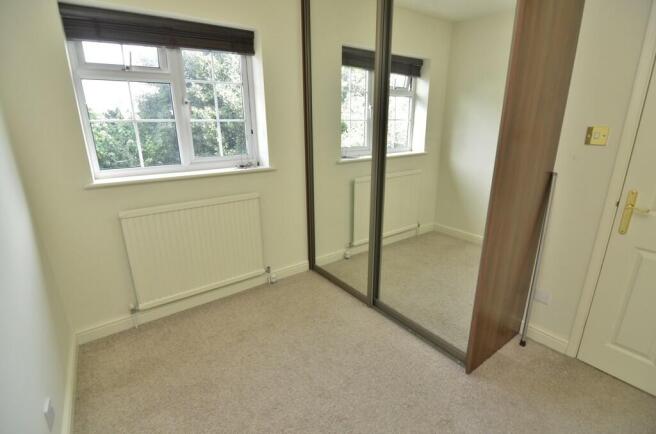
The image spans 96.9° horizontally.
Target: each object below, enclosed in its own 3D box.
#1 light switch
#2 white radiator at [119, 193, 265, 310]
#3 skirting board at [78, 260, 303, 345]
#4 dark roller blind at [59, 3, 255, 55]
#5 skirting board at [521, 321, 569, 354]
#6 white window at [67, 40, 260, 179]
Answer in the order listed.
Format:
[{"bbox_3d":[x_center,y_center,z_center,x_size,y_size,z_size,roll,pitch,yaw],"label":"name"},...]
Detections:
[{"bbox_3d":[1.406,-0.420,1.520,0.010,0.090,0.090,-13,20,-35],"label":"light switch"},{"bbox_3d":[-0.976,0.235,2.261,0.941,0.714,0.071,-12,19,-33],"label":"white radiator"},{"bbox_3d":[-0.939,0.669,2.456,1.833,0.102,0.019,-12,19,-33],"label":"skirting board"},{"bbox_3d":[-1.035,-1.223,1.953,1.134,0.184,0.061,-12,19,-33],"label":"dark roller blind"},{"bbox_3d":[1.406,0.792,1.896,0.018,0.102,0.255,-13,20,-35],"label":"skirting board"},{"bbox_3d":[-1.086,-0.835,2.132,1.168,1.000,0.068,-12,19,-33],"label":"white window"}]

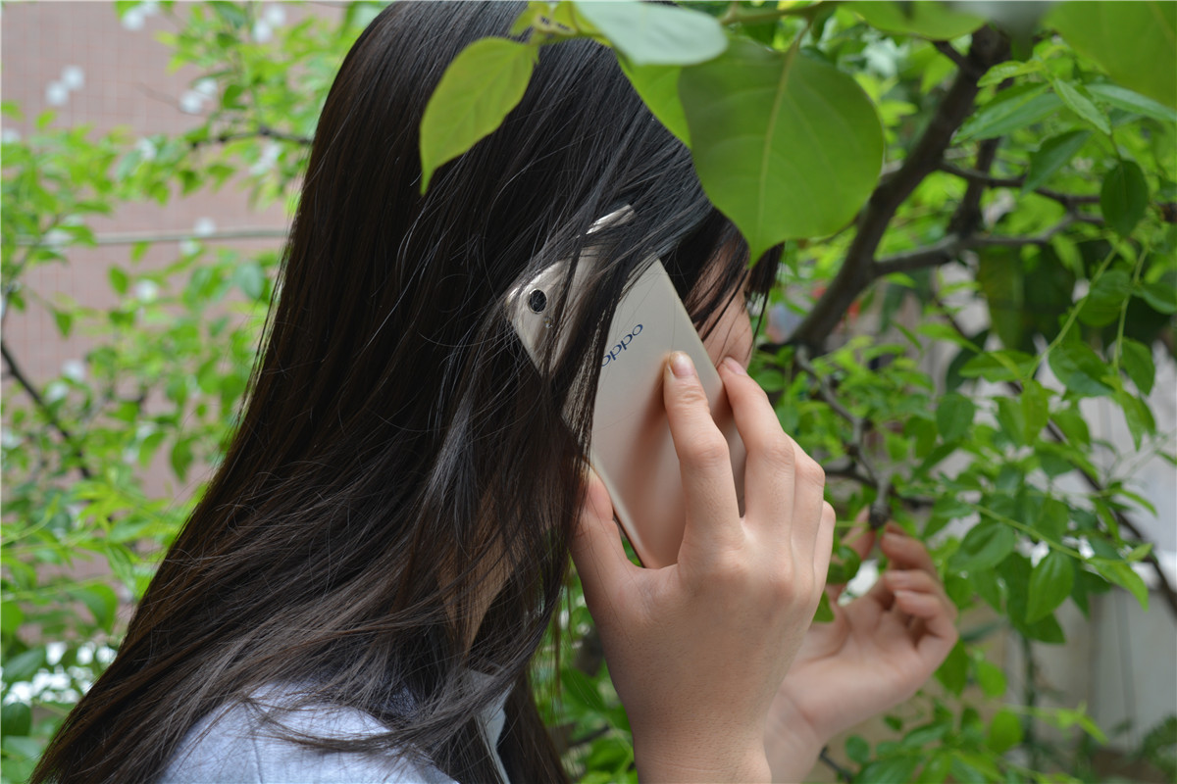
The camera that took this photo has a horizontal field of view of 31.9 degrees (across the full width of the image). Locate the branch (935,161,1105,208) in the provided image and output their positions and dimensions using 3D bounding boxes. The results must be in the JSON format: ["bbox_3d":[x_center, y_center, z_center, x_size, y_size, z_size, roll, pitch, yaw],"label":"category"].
[{"bbox_3d":[0.273,-0.131,1.300,0.104,0.014,0.030,12,0,0],"label":"branch"}]

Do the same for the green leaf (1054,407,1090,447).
[{"bbox_3d":[0.275,0.019,1.170,0.017,0.027,0.015,-40,0,-14],"label":"green leaf"}]

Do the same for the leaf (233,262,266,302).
[{"bbox_3d":[-0.234,-0.076,1.420,0.020,0.029,0.010,-14,0,-2],"label":"leaf"}]

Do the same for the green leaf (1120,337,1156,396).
[{"bbox_3d":[0.252,-0.012,0.945,0.013,0.028,0.010,-25,0,0],"label":"green leaf"}]

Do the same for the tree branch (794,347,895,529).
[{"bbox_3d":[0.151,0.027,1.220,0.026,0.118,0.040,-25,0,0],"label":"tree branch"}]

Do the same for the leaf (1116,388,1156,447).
[{"bbox_3d":[0.308,0.015,1.160,0.017,0.034,0.015,-17,0,8],"label":"leaf"}]

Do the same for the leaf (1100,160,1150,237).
[{"bbox_3d":[0.292,-0.105,1.120,0.026,0.043,0.015,0,0,6],"label":"leaf"}]

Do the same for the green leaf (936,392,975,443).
[{"bbox_3d":[0.212,0.015,1.190,0.021,0.030,0.015,11,0,13],"label":"green leaf"}]

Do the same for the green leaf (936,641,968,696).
[{"bbox_3d":[0.206,0.157,1.170,0.018,0.032,0.014,2,0,-17],"label":"green leaf"}]

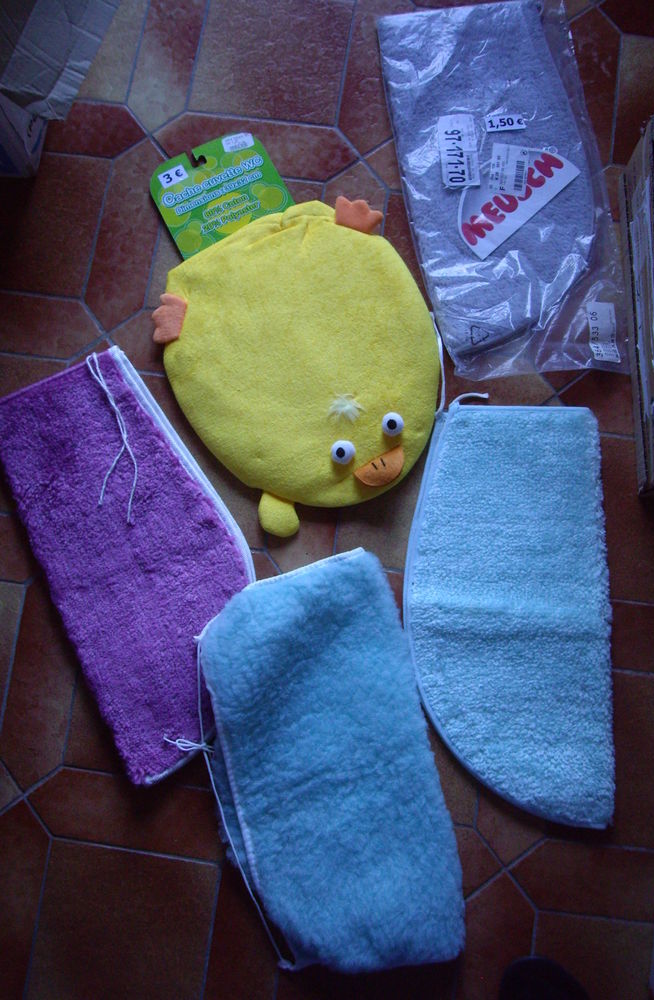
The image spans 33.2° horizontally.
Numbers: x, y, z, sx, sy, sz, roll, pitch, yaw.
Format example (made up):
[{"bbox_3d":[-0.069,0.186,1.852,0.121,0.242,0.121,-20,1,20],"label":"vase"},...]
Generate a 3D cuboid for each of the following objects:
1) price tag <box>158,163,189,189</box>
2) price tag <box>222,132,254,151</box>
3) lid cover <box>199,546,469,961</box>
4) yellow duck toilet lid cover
[{"bbox_3d":[-0.215,-0.454,1.542,0.038,0.002,0.021,-29,80,-7],"label":"price tag"},{"bbox_3d":[-0.125,-0.506,1.554,0.043,0.002,0.018,-17,79,-4],"label":"price tag"},{"bbox_3d":[-0.005,0.329,1.362,0.281,0.050,0.510,-13,78,-3],"label":"lid cover"},{"bbox_3d":[-0.018,-0.196,1.475,0.383,0.050,0.411,-30,80,-7],"label":"yellow duck toilet lid cover"}]

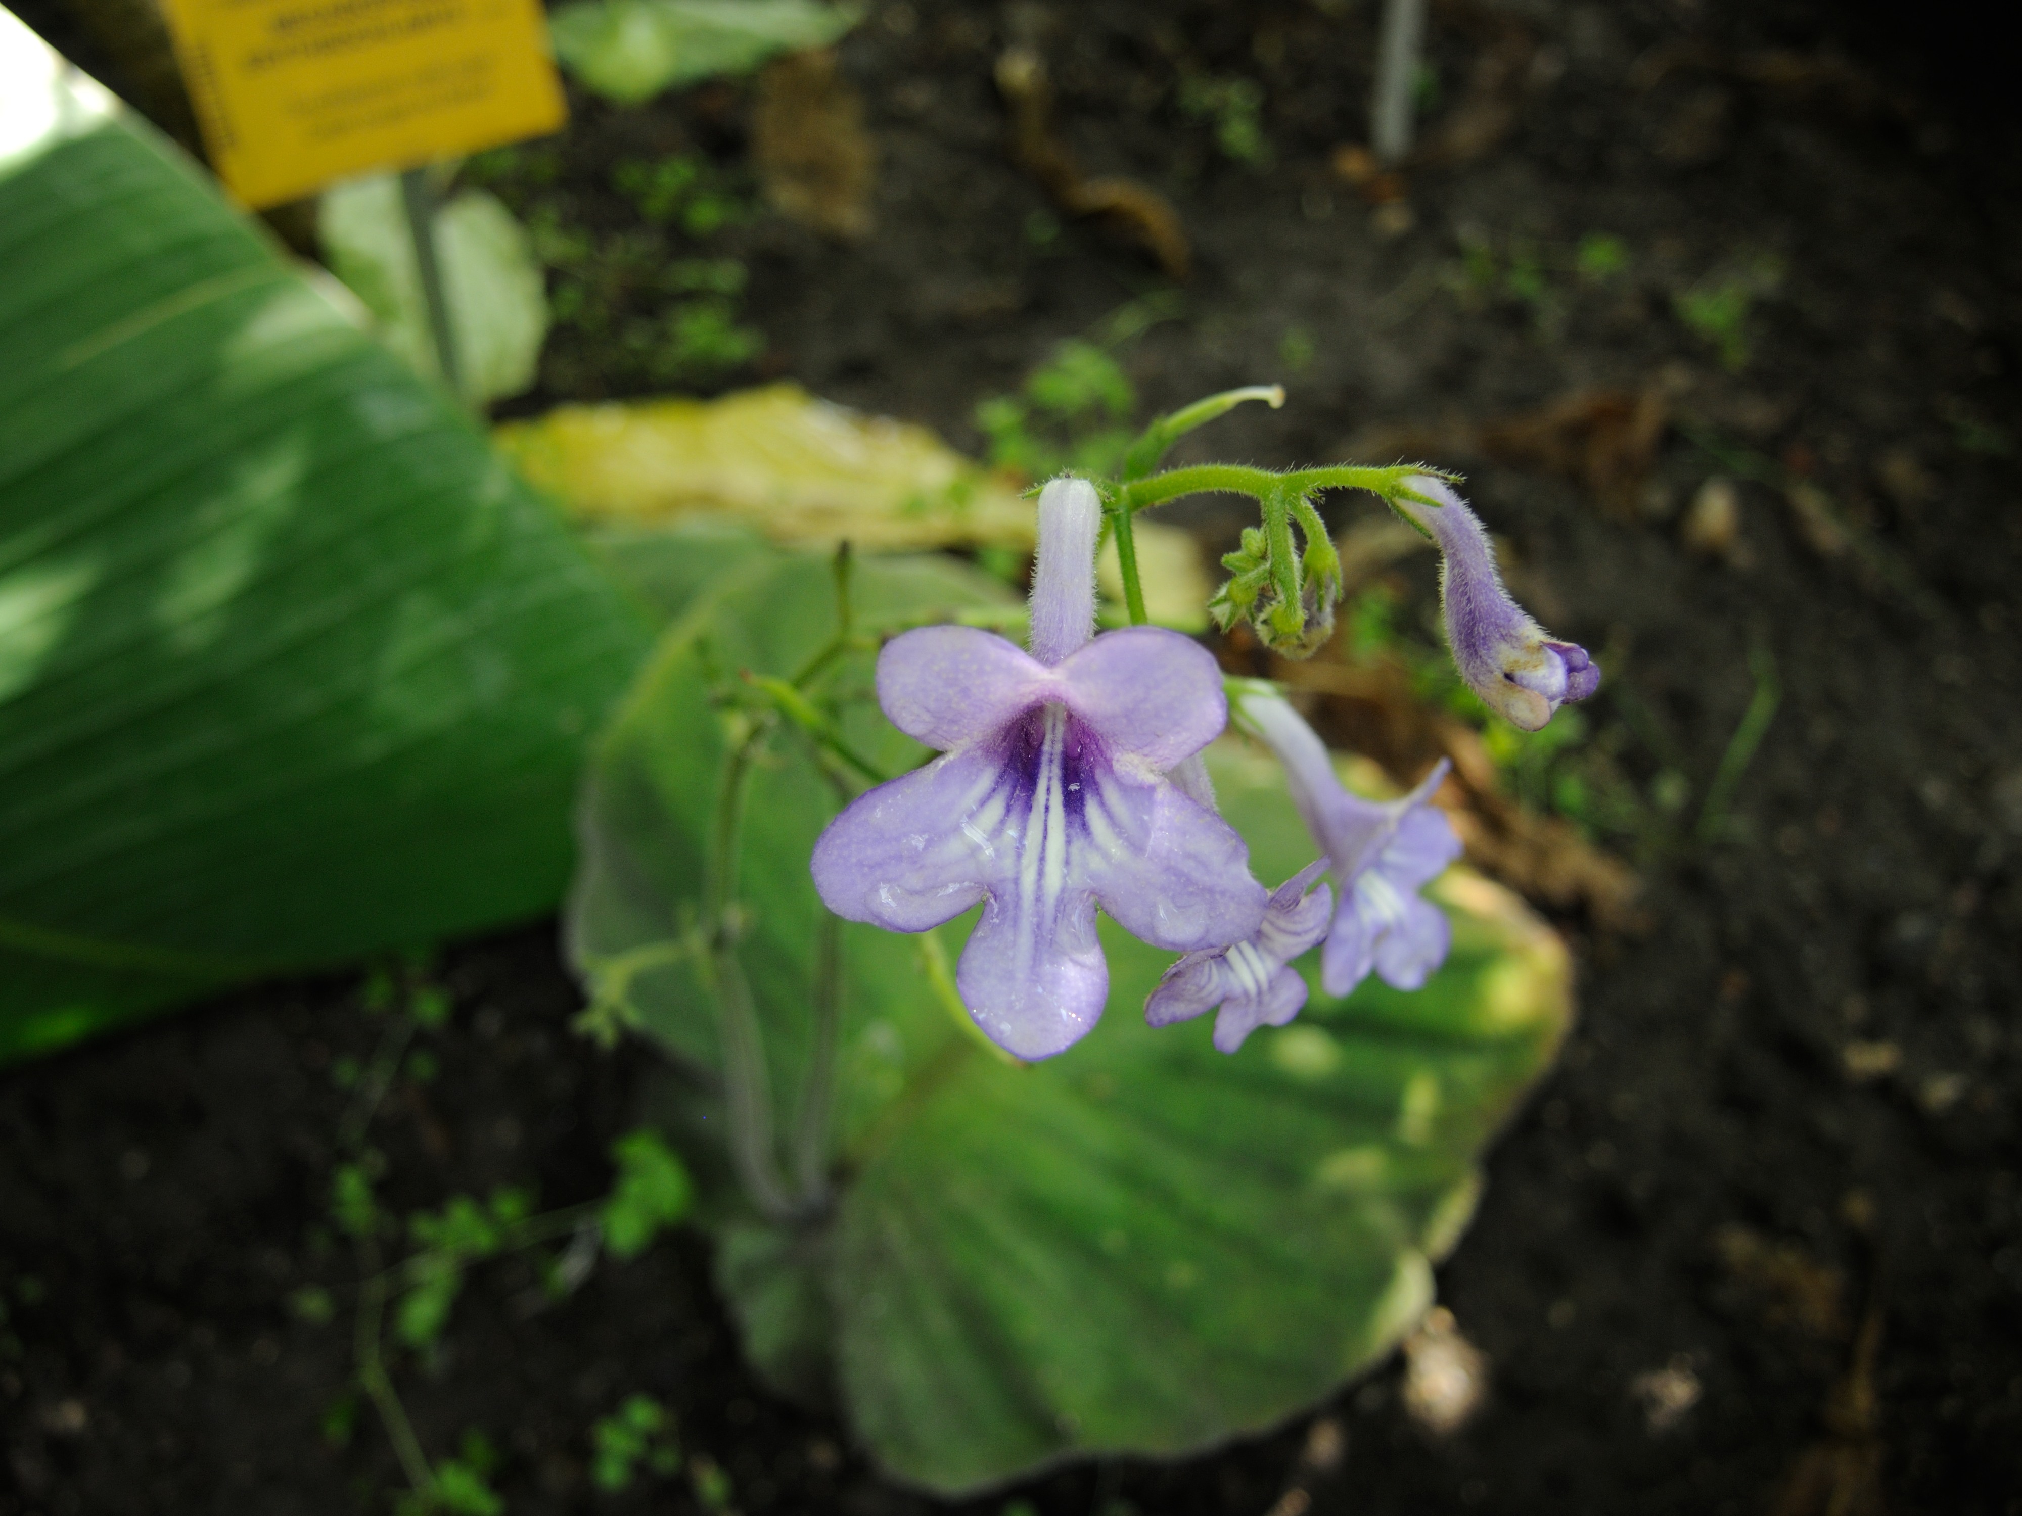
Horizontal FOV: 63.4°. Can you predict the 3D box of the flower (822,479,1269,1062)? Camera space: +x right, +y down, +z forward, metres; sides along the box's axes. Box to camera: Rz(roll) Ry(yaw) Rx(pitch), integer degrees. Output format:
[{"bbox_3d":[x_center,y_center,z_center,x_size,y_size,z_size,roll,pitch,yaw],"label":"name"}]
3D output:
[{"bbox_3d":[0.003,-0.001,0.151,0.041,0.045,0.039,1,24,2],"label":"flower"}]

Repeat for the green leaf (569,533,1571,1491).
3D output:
[{"bbox_3d":[0.006,0.024,0.280,0.170,0.045,0.155,28,47,29],"label":"green leaf"}]

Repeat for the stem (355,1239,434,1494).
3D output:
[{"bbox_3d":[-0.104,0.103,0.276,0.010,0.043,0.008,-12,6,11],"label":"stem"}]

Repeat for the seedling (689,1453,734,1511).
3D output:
[{"bbox_3d":[-0.050,0.121,0.273,0.008,0.006,0.009,0,44,0],"label":"seedling"}]

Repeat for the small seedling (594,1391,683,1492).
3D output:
[{"bbox_3d":[-0.063,0.115,0.275,0.015,0.011,0.015,0,44,0],"label":"small seedling"}]

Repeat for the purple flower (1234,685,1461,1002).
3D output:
[{"bbox_3d":[0.034,0.009,0.162,0.025,0.028,0.023,28,47,29],"label":"purple flower"}]

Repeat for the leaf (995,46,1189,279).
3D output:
[{"bbox_3d":[0.030,-0.218,0.600,0.045,0.030,0.180,-10,41,-12],"label":"leaf"}]

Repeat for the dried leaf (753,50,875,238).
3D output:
[{"bbox_3d":[-0.072,-0.224,0.600,0.048,0.025,0.140,0,40,0],"label":"dried leaf"}]

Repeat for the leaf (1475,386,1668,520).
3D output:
[{"bbox_3d":[0.165,-0.090,0.480,0.056,0.018,0.045,0,44,0],"label":"leaf"}]

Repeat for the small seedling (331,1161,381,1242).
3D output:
[{"bbox_3d":[-0.105,0.071,0.262,0.008,0.008,0.011,0,40,0],"label":"small seedling"}]

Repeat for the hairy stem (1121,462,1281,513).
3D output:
[{"bbox_3d":[0.016,-0.023,0.140,0.014,0.004,0.003,0,40,0],"label":"hairy stem"}]

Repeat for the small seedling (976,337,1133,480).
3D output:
[{"bbox_3d":[0.013,-0.102,0.480,0.045,0.028,0.038,0,44,0],"label":"small seedling"}]

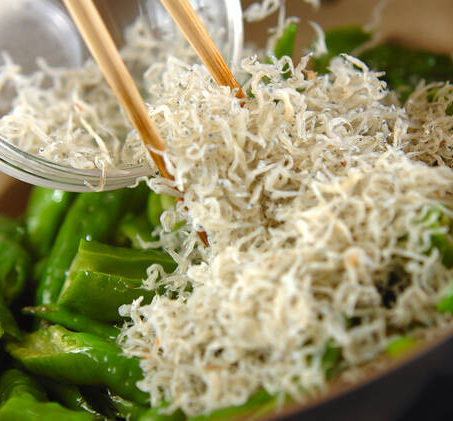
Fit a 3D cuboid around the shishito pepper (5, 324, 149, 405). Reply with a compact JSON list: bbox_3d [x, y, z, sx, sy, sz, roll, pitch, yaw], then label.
[{"bbox_3d":[-0.046,0.047,0.640,0.046,0.015,0.016,16,39,13],"label":"shishito pepper"}]

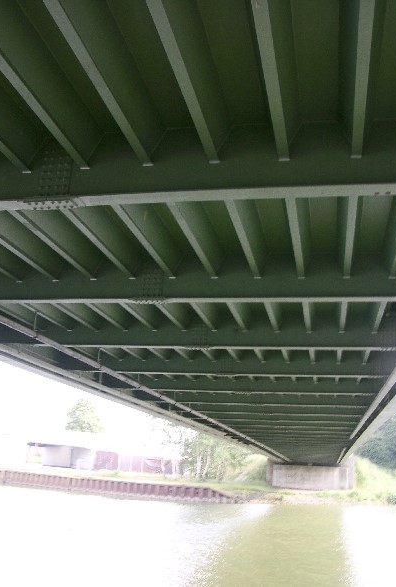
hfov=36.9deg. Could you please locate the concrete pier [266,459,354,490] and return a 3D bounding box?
[{"bbox_3d":[15.911,25.581,83.775,11.900,4.100,3.800,0,-17,12],"label":"concrete pier"}]

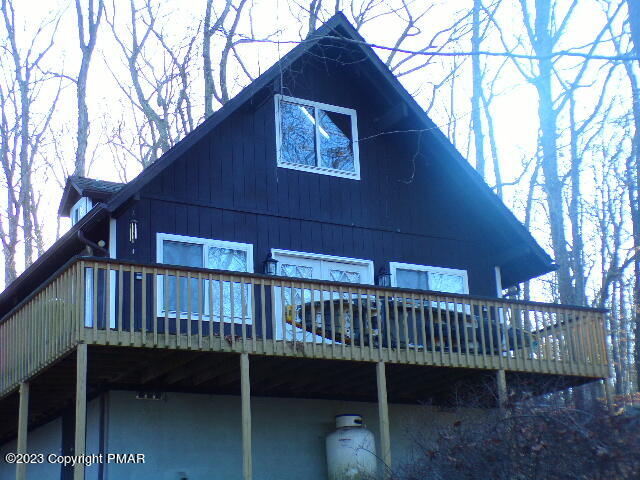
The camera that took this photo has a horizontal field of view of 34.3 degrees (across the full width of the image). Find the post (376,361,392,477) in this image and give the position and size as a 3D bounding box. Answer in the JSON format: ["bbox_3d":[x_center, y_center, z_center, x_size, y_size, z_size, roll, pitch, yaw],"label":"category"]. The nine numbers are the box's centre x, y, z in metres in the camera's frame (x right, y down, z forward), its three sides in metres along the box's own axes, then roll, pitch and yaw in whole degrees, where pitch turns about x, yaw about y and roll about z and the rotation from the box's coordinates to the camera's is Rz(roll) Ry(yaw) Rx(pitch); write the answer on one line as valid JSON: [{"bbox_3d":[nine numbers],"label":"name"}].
[{"bbox_3d":[0.892,2.535,14.325,0.090,1.680,0.090,7,-19,-27],"label":"post"}]

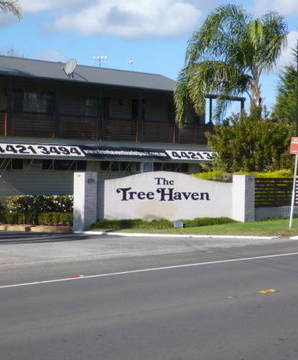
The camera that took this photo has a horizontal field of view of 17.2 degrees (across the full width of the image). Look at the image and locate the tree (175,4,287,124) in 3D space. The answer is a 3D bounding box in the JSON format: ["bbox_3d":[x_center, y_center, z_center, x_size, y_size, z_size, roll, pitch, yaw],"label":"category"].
[{"bbox_3d":[3.603,-3.429,43.000,5.000,8.600,5.000,1,0,5],"label":"tree"}]

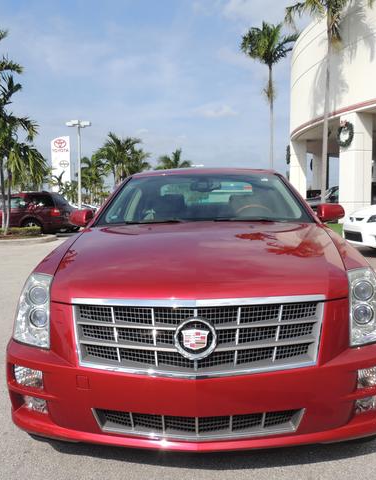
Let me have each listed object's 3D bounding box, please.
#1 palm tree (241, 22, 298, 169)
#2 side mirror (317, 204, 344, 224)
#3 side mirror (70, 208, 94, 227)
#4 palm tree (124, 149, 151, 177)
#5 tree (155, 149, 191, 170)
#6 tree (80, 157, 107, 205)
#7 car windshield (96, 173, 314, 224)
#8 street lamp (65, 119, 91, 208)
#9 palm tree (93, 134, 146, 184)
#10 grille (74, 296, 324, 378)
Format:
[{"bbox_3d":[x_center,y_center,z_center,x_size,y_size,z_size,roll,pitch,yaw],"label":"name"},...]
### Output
[{"bbox_3d":[5.327,-7.699,29.000,3.800,13.030,3.700,0,4,0],"label":"palm tree"},{"bbox_3d":[1.047,-0.198,3.250,0.210,0.140,0.130,0,4,4],"label":"side mirror"},{"bbox_3d":[-0.803,-0.167,3.360,0.200,0.140,0.130,0,4,4],"label":"side mirror"},{"bbox_3d":[-4.330,-4.815,38.000,2.700,6.040,2.700,0,4,0],"label":"palm tree"},{"bbox_3d":[-1.423,-5.292,42.240,3.500,6.760,3.500,0,4,4],"label":"tree"},{"bbox_3d":[-9.967,-5.506,47.238,2.900,6.700,2.900,0,4,4],"label":"tree"},{"bbox_3d":[0.125,-0.344,3.276,1.500,0.420,0.850,0,4,3],"label":"car windshield"},{"bbox_3d":[-8.339,-5.271,34.285,1.950,8.020,1.700,0,4,4],"label":"street lamp"},{"bbox_3d":[-5.580,-5.241,37.265,4.200,7.470,4.000,0,4,4],"label":"palm tree"},{"bbox_3d":[0.043,0.357,1.661,0.960,0.280,0.170,0,4,4],"label":"grille"}]

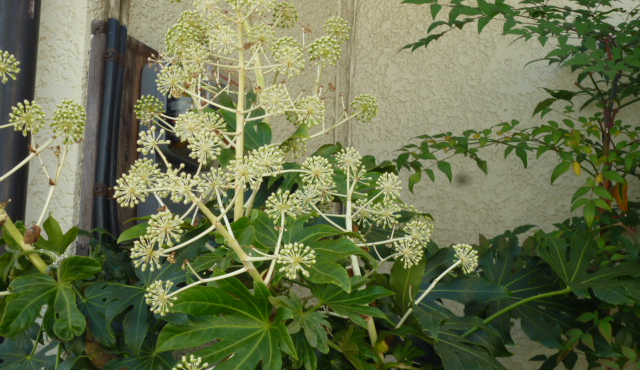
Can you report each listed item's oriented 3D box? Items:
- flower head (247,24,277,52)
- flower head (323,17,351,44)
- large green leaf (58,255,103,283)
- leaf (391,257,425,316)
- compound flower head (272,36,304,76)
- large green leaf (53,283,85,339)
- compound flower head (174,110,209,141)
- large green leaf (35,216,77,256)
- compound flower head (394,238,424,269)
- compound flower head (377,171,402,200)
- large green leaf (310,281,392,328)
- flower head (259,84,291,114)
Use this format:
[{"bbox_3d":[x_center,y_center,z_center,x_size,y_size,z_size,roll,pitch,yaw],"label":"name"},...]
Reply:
[{"bbox_3d":[-0.080,-0.201,1.960,0.041,0.038,0.039,3,-12,-3],"label":"flower head"},{"bbox_3d":[0.023,-0.216,2.020,0.039,0.036,0.038,2,-12,0],"label":"flower head"},{"bbox_3d":[-0.312,0.110,1.880,0.057,0.036,0.045,4,-12,-9],"label":"large green leaf"},{"bbox_3d":[0.125,0.141,2.030,0.051,0.081,0.035,2,-12,0],"label":"leaf"},{"bbox_3d":[-0.043,-0.176,1.960,0.043,0.054,0.043,2,-12,-1],"label":"compound flower head"},{"bbox_3d":[-0.324,0.163,1.860,0.041,0.072,0.040,4,-12,-10],"label":"large green leaf"},{"bbox_3d":[-0.176,-0.082,1.980,0.046,0.045,0.044,2,-12,0],"label":"compound flower head"},{"bbox_3d":[-0.353,0.068,1.930,0.059,0.053,0.045,4,-12,-10],"label":"large green leaf"},{"bbox_3d":[0.123,0.095,1.990,0.041,0.044,0.041,2,-11,0],"label":"compound flower head"},{"bbox_3d":[0.097,0.001,2.020,0.036,0.039,0.036,2,-11,0],"label":"compound flower head"},{"bbox_3d":[0.043,0.162,1.970,0.112,0.059,0.075,2,-12,0],"label":"large green leaf"},{"bbox_3d":[-0.061,-0.117,1.980,0.046,0.045,0.044,2,-12,0],"label":"flower head"}]

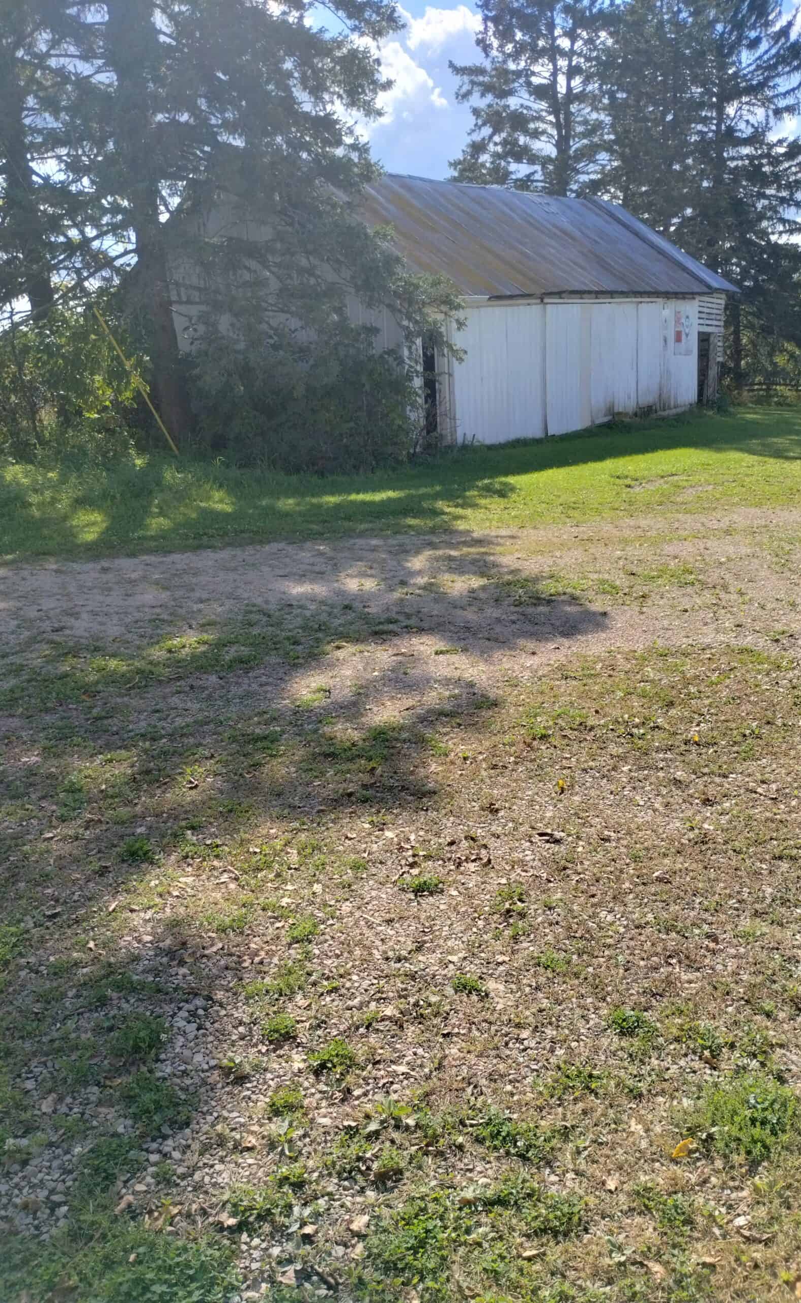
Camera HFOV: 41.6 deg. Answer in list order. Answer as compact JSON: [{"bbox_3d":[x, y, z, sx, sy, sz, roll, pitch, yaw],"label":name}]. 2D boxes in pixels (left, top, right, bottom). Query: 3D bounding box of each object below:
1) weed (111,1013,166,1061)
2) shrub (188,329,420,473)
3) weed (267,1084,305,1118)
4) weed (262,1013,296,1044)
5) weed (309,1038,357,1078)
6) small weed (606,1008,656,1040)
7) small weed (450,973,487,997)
[{"bbox_3d":[-0.591,0.874,2.385,0.118,0.079,0.116,-3,16,0],"label":"weed"},{"bbox_3d":[-1.370,-3.624,15.298,3.320,1.975,2.324,-3,16,0],"label":"shrub"},{"bbox_3d":[-0.236,0.931,2.187,0.077,0.043,0.071,-3,16,0],"label":"weed"},{"bbox_3d":[-0.276,0.862,2.413,0.078,0.057,0.074,-3,16,0],"label":"weed"},{"bbox_3d":[-0.147,0.887,2.308,0.104,0.053,0.099,-3,16,0],"label":"weed"},{"bbox_3d":[0.523,0.838,2.385,0.110,0.042,0.091,-3,16,0],"label":"small weed"},{"bbox_3d":[0.164,0.810,2.562,0.088,0.034,0.072,-3,16,0],"label":"small weed"}]

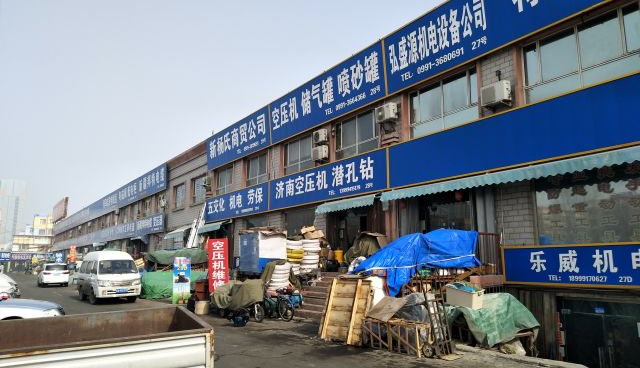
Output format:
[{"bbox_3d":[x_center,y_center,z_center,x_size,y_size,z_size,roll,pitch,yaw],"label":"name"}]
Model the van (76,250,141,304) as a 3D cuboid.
[{"bbox_3d":[-9.411,4.070,21.333,1.700,2.080,4.800,5,-10,-33],"label":"van"}]

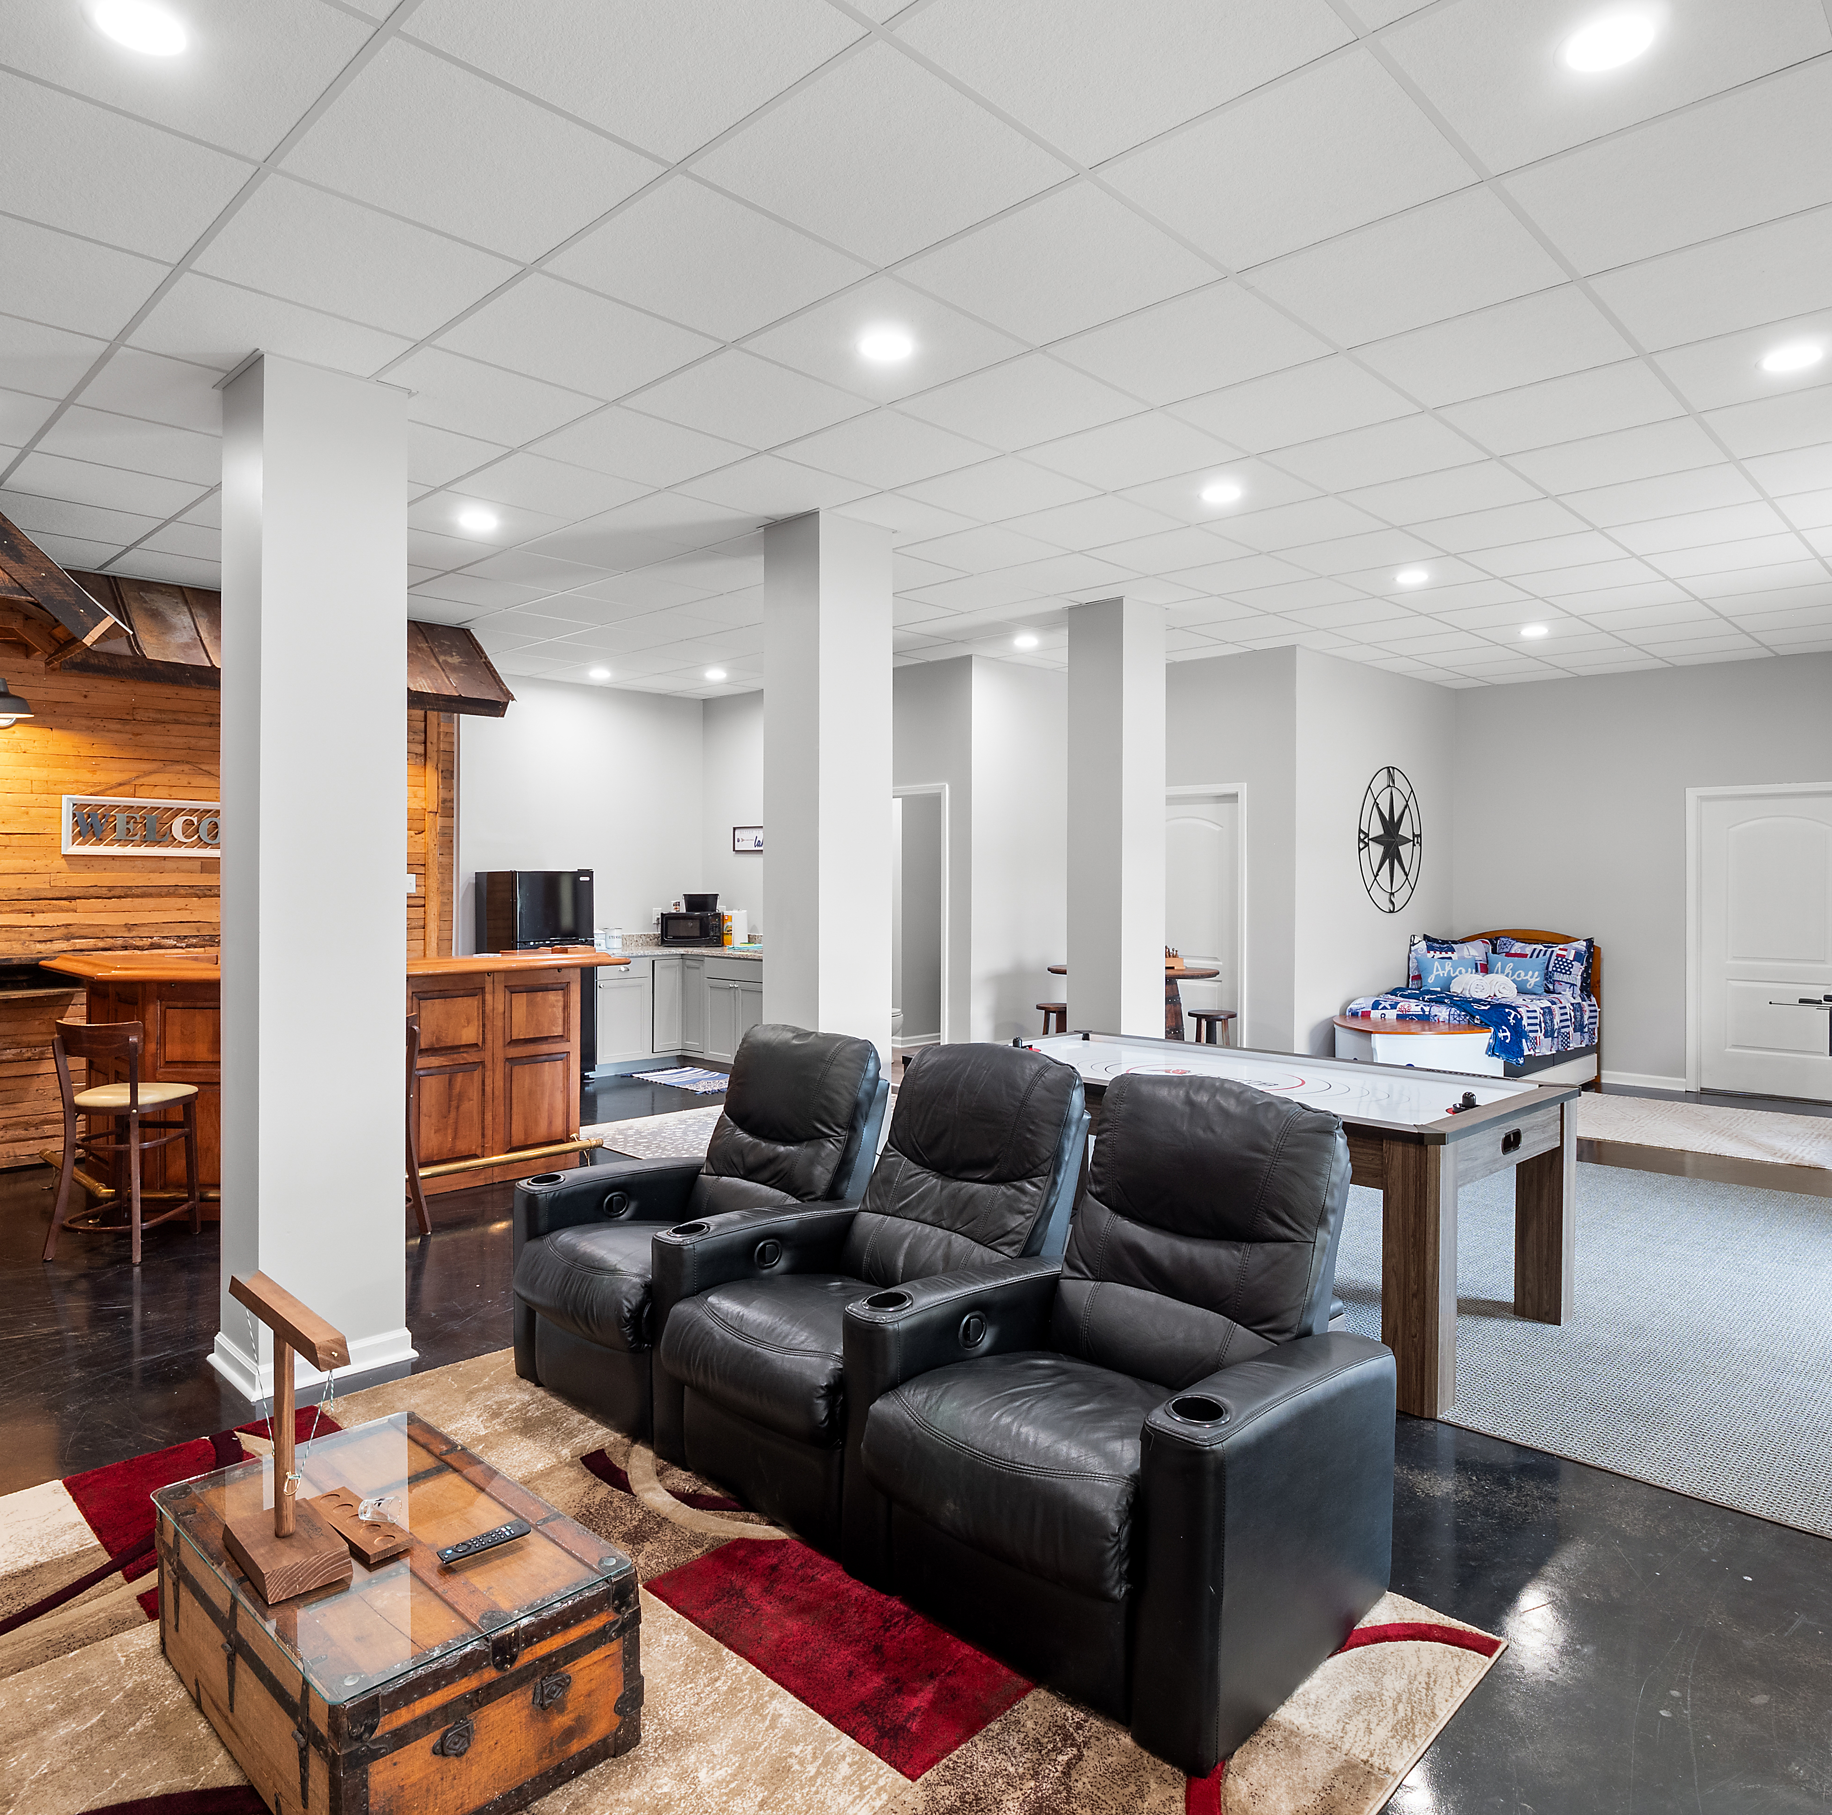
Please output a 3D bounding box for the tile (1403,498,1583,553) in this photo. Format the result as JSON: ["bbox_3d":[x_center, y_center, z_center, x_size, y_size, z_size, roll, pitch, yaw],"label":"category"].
[{"bbox_3d":[2.516,-1.654,4.843,0.594,0.025,0.592,1,2,44],"label":"tile"}]

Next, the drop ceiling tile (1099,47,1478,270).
[{"bbox_3d":[0.810,-1.596,2.425,0.594,0.025,0.592,1,2,44],"label":"drop ceiling tile"}]

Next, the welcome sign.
[{"bbox_3d":[-4.009,-0.437,6.110,1.043,0.306,0.039,-1,2,-41],"label":"welcome sign"}]

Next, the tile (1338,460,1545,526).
[{"bbox_3d":[2.116,-1.660,4.496,0.590,0.020,0.590,1,1,44],"label":"tile"}]

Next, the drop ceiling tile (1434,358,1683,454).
[{"bbox_3d":[2.132,-1.641,3.692,0.590,0.020,0.590,1,1,44],"label":"drop ceiling tile"}]

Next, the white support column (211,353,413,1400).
[{"bbox_3d":[-1.952,-0.098,3.605,0.450,3.096,0.450,1,1,44],"label":"white support column"}]

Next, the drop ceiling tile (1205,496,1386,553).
[{"bbox_3d":[1.663,-1.669,4.888,0.590,0.020,0.590,1,1,44],"label":"drop ceiling tile"}]

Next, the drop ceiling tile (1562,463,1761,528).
[{"bbox_3d":[3.006,-1.659,4.514,0.590,0.020,0.590,1,1,44],"label":"drop ceiling tile"}]

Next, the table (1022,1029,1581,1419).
[{"bbox_3d":[1.094,0.989,4.089,2.031,0.796,1.106,1,2,43],"label":"table"}]

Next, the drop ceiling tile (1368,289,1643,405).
[{"bbox_3d":[1.672,-1.615,3.236,0.594,0.025,0.592,1,2,44],"label":"drop ceiling tile"}]

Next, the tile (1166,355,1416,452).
[{"bbox_3d":[1.242,-1.659,3.695,0.605,0.030,0.605,1,1,44],"label":"tile"}]

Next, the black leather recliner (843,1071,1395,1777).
[{"bbox_3d":[0.478,0.957,2.518,0.904,1.056,0.901,1,2,44],"label":"black leather recliner"}]

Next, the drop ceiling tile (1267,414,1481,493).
[{"bbox_3d":[1.681,-1.669,4.106,0.605,0.030,0.605,1,1,44],"label":"drop ceiling tile"}]

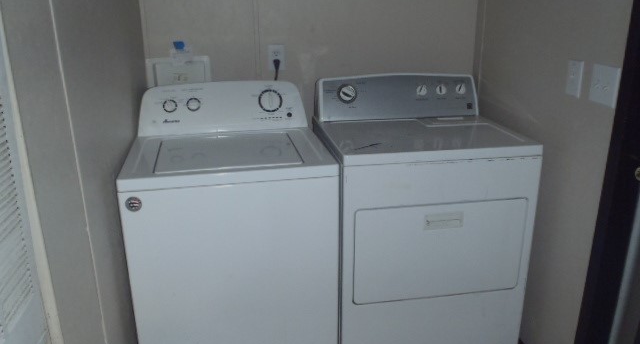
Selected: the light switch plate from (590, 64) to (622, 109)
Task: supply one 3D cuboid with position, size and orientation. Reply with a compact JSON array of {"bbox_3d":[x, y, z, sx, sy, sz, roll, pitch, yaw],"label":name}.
[{"bbox_3d":[0.904,-0.275,1.648,0.011,0.117,0.117,-4,19,-10],"label":"light switch plate"}]

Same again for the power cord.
[{"bbox_3d":[-0.199,-0.465,2.364,0.034,0.106,0.040,-3,18,-9],"label":"power cord"}]

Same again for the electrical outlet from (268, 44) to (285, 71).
[{"bbox_3d":[-0.196,-0.523,2.368,0.073,0.114,0.012,-3,18,-9],"label":"electrical outlet"}]

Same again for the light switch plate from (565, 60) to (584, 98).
[{"bbox_3d":[0.878,-0.321,1.785,0.011,0.116,0.071,-4,19,-10],"label":"light switch plate"}]

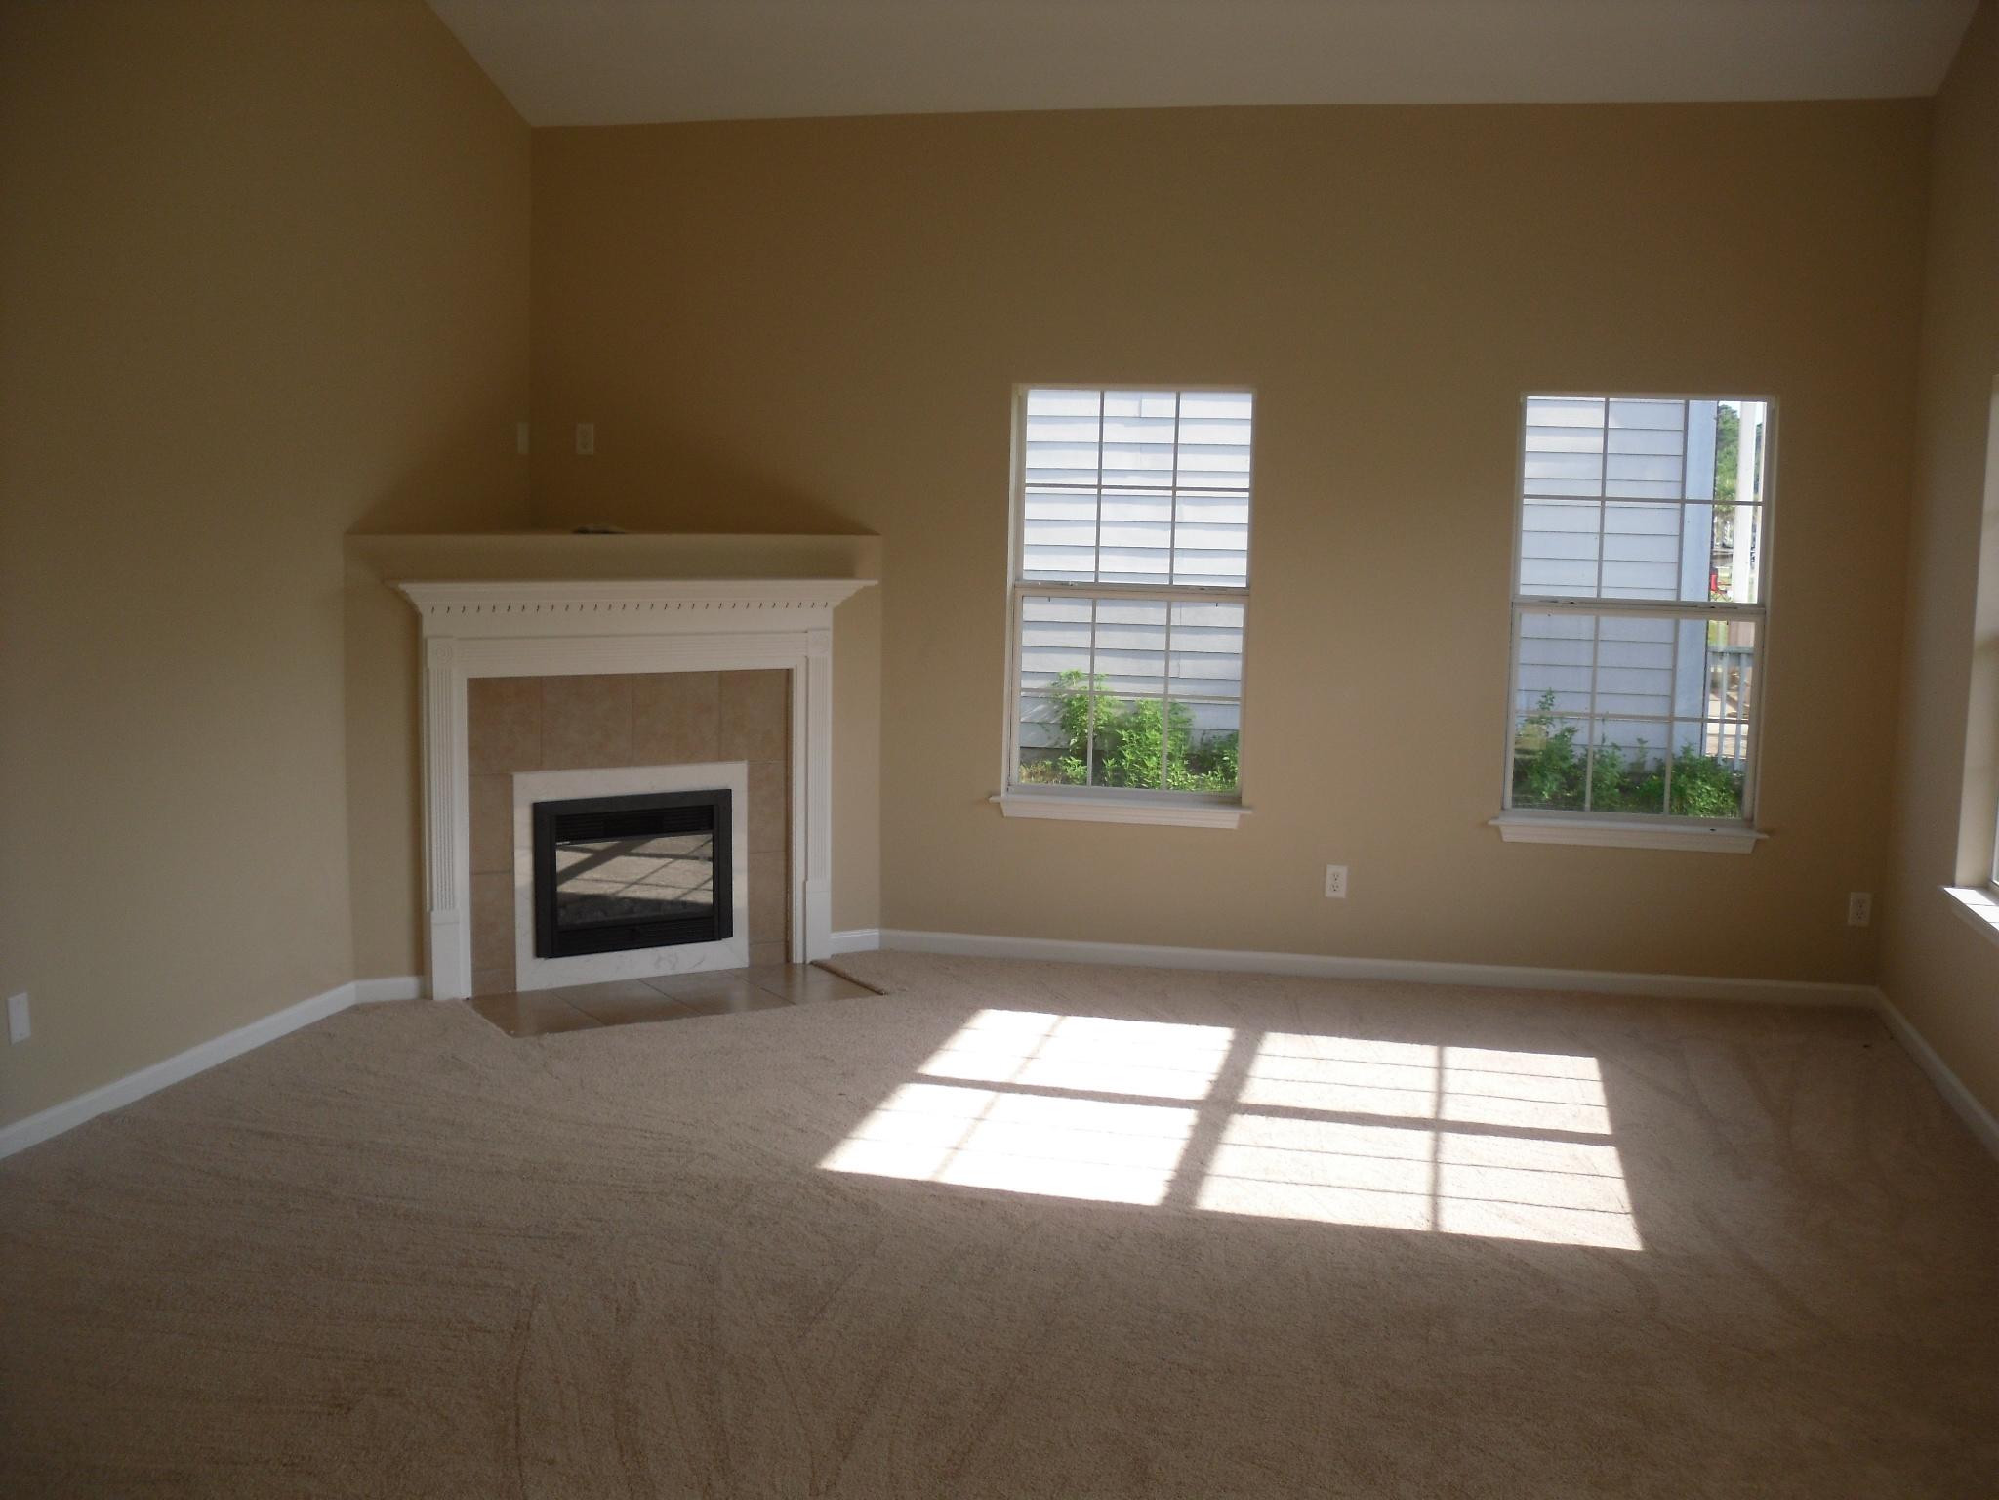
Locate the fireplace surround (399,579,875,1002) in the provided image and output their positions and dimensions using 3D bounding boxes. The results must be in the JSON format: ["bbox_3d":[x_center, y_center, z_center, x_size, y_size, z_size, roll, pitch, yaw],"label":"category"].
[{"bbox_3d":[-1.238,0.117,6.963,1.697,1.392,0.213,-3,8,-32],"label":"fireplace surround"}]

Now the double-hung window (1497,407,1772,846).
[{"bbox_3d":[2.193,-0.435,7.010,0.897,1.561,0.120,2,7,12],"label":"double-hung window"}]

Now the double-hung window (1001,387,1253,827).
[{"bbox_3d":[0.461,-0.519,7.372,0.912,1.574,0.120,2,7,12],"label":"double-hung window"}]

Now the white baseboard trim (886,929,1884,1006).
[{"bbox_3d":[1.290,0.784,7.301,3.559,0.077,0.016,2,7,12],"label":"white baseboard trim"}]

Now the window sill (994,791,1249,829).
[{"bbox_3d":[0.444,0.228,7.444,0.973,0.084,0.115,2,7,12],"label":"window sill"}]

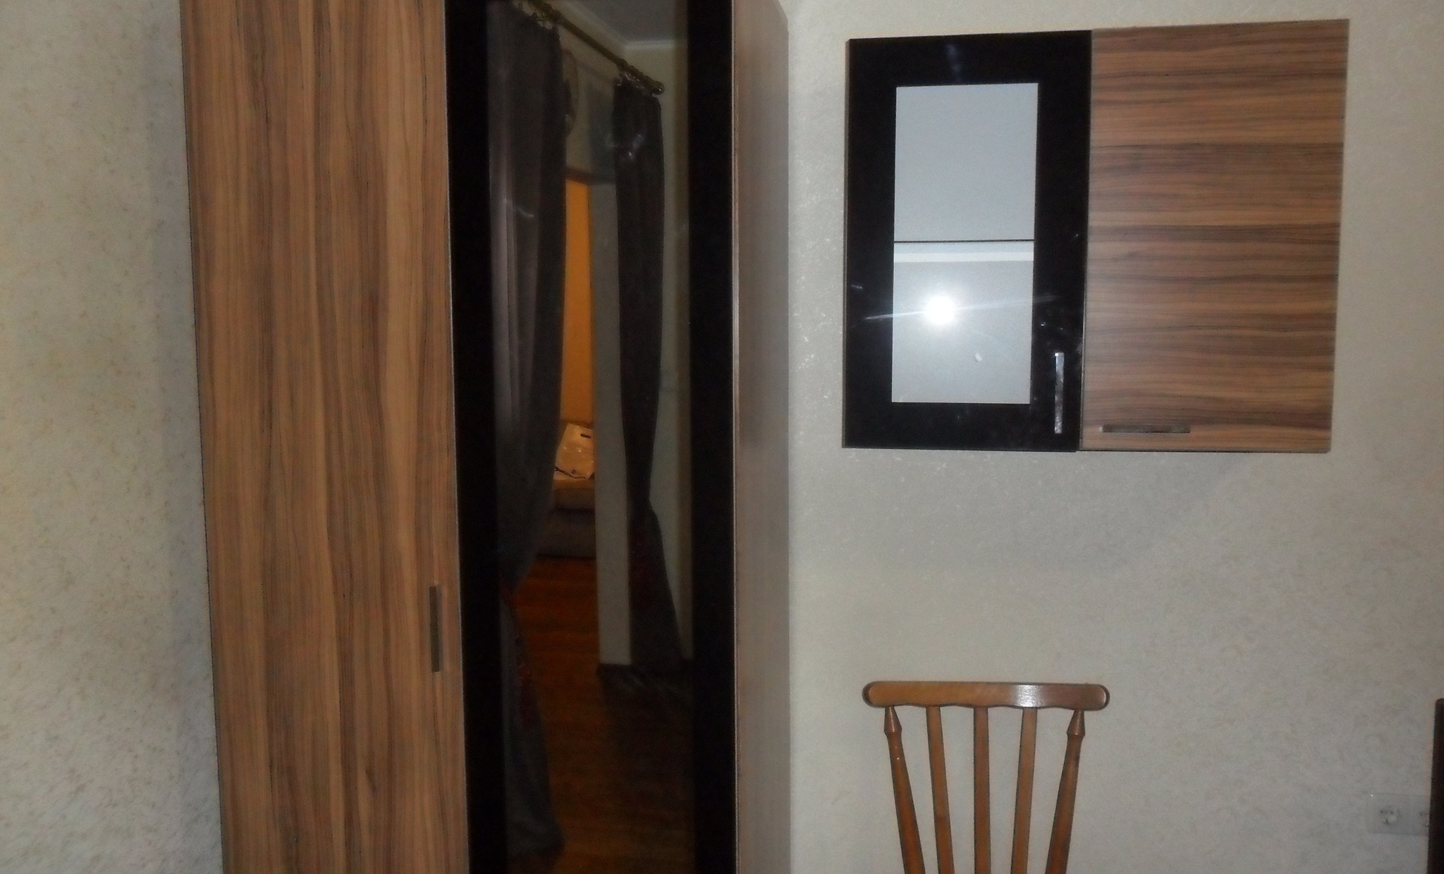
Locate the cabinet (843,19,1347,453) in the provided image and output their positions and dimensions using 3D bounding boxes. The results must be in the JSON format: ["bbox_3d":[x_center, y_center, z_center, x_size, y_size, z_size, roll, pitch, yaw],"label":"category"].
[{"bbox_3d":[0.635,-0.339,2.036,0.800,0.700,0.300,1,6,10],"label":"cabinet"}]

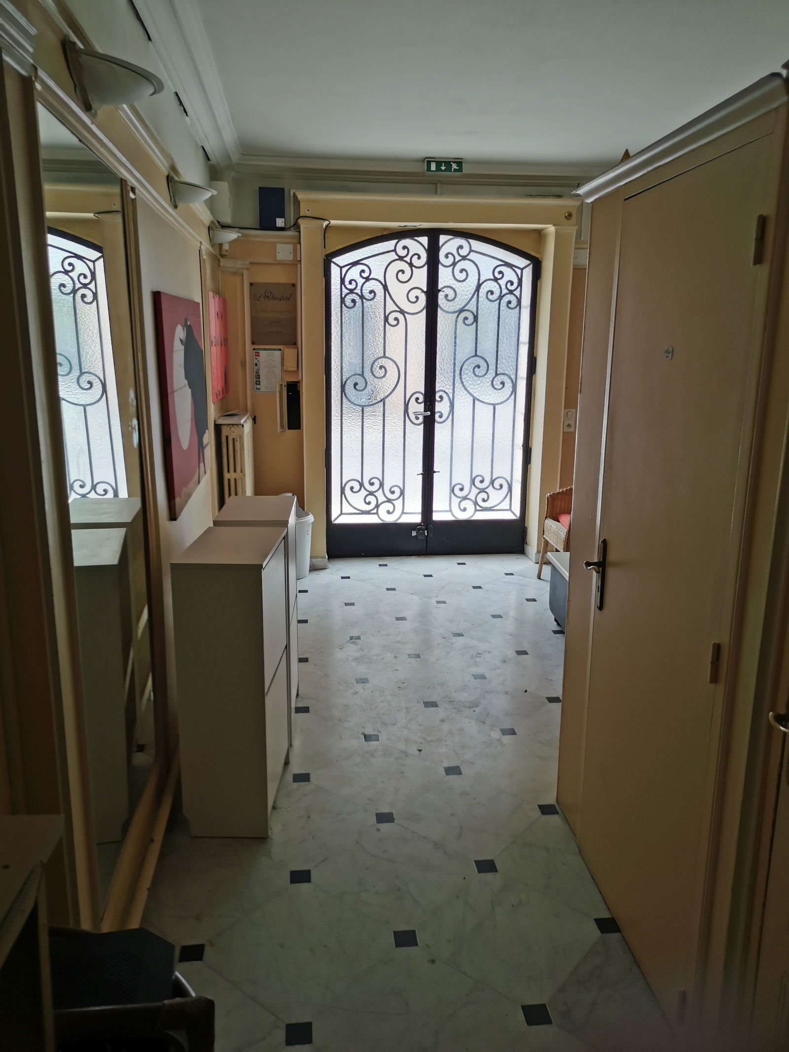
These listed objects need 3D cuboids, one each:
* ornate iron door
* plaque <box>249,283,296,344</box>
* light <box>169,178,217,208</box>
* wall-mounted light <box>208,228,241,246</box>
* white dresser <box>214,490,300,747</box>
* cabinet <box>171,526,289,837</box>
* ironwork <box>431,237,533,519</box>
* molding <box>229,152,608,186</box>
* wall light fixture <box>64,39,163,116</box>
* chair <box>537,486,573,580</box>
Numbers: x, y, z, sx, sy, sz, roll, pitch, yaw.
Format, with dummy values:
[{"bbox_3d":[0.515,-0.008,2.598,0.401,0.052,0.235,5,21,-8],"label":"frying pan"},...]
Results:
[{"bbox_3d":[0.272,-1.014,5.924,1.500,2.120,0.050,-1,13,-6],"label":"ornate iron door"},{"bbox_3d":[-0.820,-1.436,5.586,0.300,0.400,0.020,-1,13,-6],"label":"plaque"},{"bbox_3d":[-0.811,-1.351,3.363,0.168,0.105,0.430,-1,13,-7],"label":"light"},{"bbox_3d":[-1.000,-1.711,4.897,0.168,0.105,0.430,-1,13,-7],"label":"wall-mounted light"},{"bbox_3d":[-0.564,0.374,3.444,0.280,0.930,0.490,0,13,-3],"label":"white dresser"},{"bbox_3d":[-0.539,0.513,2.834,0.280,0.930,0.490,1,13,1],"label":"cabinet"},{"bbox_3d":[0.632,-1.034,5.958,0.750,2.060,0.040,-1,13,-6],"label":"ironwork"},{"bbox_3d":[0.204,-2.337,5.428,2.700,0.130,0.150,-1,13,-6],"label":"molding"},{"bbox_3d":[-0.636,-1.028,1.949,0.168,0.105,0.430,-1,13,-7],"label":"wall light fixture"},{"bbox_3d":[1.309,0.042,5.314,0.570,0.780,0.570,-2,13,-9],"label":"chair"}]

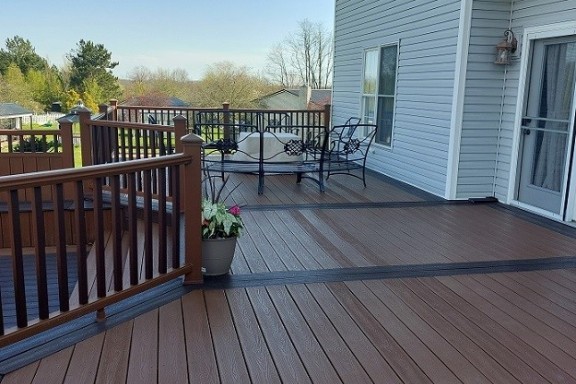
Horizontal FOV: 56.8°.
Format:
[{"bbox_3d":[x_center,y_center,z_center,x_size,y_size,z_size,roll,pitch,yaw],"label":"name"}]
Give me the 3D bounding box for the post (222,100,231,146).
[{"bbox_3d":[-1.247,-1.305,10.809,0.140,1.050,0.140,-1,12,-13],"label":"post"}]

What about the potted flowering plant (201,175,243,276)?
[{"bbox_3d":[-0.564,0.220,3.993,0.400,0.760,0.400,-1,12,-13],"label":"potted flowering plant"}]

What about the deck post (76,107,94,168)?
[{"bbox_3d":[-2.455,-0.493,6.510,0.140,1.090,0.140,-1,12,-13],"label":"deck post"}]

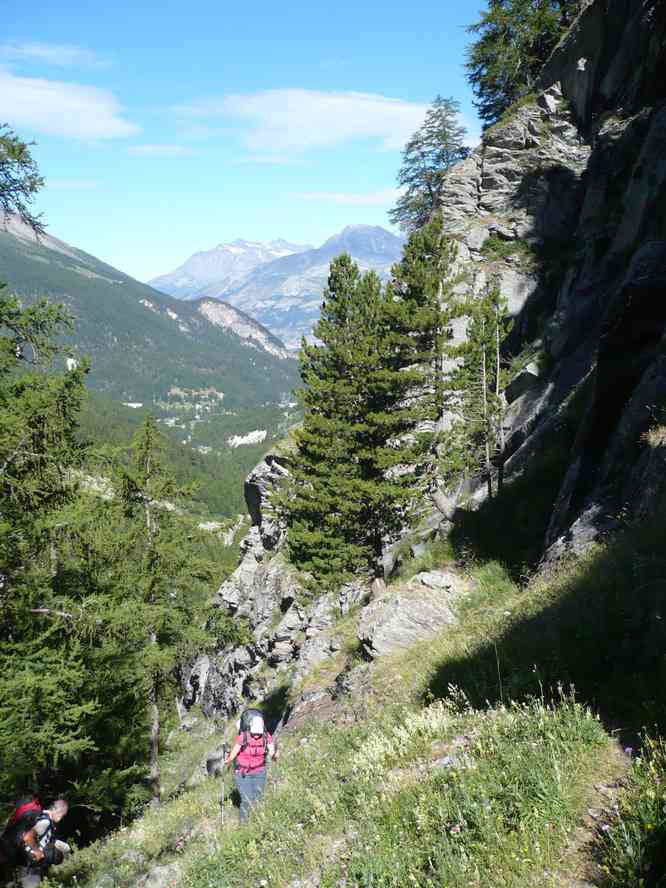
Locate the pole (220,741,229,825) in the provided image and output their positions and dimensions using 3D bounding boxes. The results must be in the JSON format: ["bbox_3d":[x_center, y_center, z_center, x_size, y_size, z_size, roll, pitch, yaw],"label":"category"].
[{"bbox_3d":[-1.400,4.357,11.533,0.060,1.100,0.060,3,7,0],"label":"pole"}]

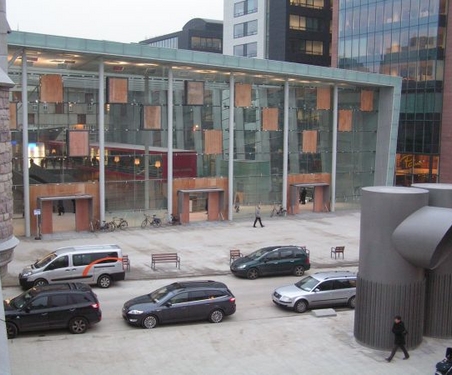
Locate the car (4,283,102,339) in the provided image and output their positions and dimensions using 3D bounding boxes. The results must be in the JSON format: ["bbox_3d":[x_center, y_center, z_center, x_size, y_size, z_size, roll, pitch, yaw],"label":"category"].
[{"bbox_3d":[-7.322,4.931,24.718,4.675,1.760,1.890,-1,6,-16],"label":"car"}]

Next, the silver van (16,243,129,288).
[{"bbox_3d":[-7.911,4.126,31.396,5.100,1.940,1.895,-1,6,-16],"label":"silver van"}]

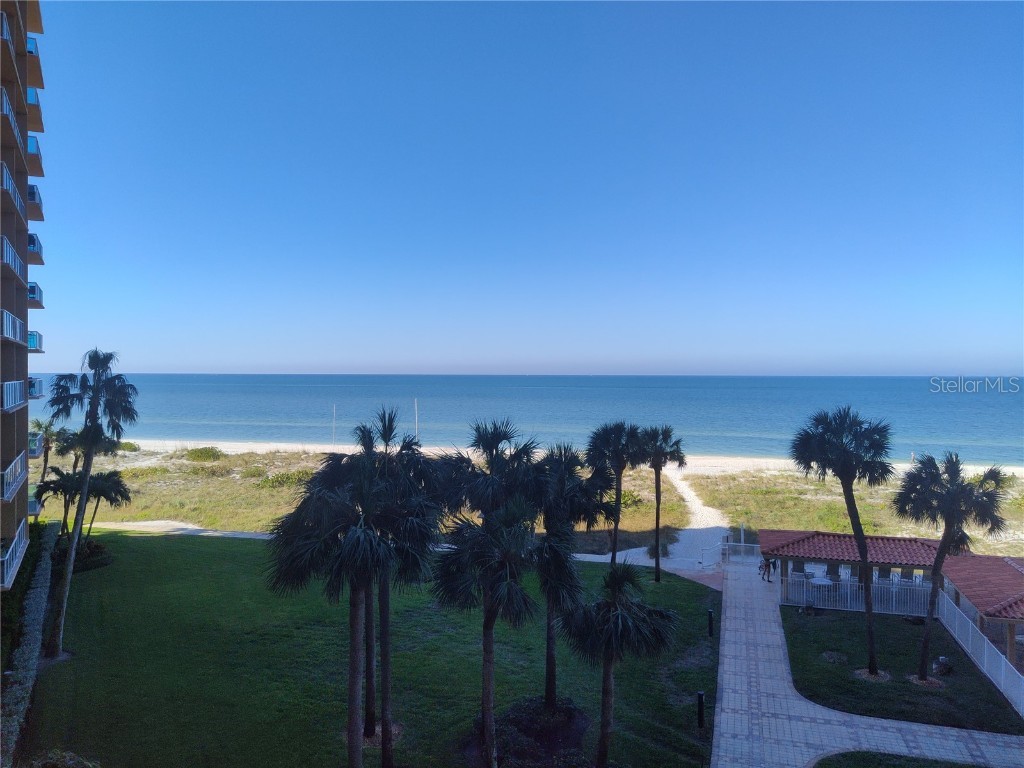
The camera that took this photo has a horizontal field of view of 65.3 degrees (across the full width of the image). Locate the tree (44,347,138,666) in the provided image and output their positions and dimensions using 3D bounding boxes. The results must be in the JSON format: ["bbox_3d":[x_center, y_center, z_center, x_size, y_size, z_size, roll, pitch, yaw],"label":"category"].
[{"bbox_3d":[-15.541,4.407,29.481,3.480,11.290,3.480,0,1,0],"label":"tree"}]

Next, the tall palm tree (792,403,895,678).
[{"bbox_3d":[11.595,5.445,28.001,3.580,9.450,3.580,0,1,0],"label":"tall palm tree"}]

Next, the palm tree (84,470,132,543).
[{"bbox_3d":[-24.490,7.487,47.986,3.370,4.570,3.370,0,1,0],"label":"palm tree"}]

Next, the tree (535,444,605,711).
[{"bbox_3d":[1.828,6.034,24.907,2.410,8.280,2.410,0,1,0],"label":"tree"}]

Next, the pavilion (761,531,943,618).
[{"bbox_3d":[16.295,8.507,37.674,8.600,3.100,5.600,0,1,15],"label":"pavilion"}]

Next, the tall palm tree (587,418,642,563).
[{"bbox_3d":[5.540,6.012,43.006,3.020,7.870,3.020,0,1,0],"label":"tall palm tree"}]

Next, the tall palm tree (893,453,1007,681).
[{"bbox_3d":[15.044,6.272,27.386,3.920,7.840,3.920,0,1,0],"label":"tall palm tree"}]

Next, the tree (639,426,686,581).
[{"bbox_3d":[7.626,6.020,40.343,2.430,7.940,2.430,0,1,0],"label":"tree"}]

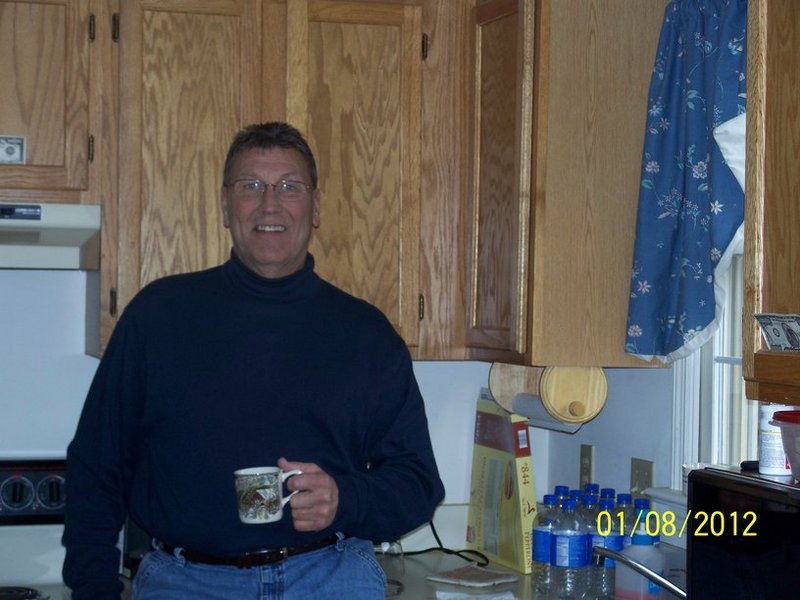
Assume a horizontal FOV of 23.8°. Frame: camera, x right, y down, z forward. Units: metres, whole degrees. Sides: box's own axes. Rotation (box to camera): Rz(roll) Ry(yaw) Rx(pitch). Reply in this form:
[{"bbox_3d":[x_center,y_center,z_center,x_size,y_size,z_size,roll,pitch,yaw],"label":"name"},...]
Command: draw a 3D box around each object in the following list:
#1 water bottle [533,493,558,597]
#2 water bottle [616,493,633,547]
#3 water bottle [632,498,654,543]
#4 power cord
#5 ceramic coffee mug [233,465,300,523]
[{"bbox_3d":[0.323,0.559,4.101,0.083,0.270,0.083,1,1,-18],"label":"water bottle"},{"bbox_3d":[0.489,0.561,4.140,0.083,0.270,0.083,1,1,-18],"label":"water bottle"},{"bbox_3d":[0.516,0.563,4.051,0.083,0.270,0.083,1,1,-18],"label":"water bottle"},{"bbox_3d":[0.142,0.640,4.984,0.220,0.095,0.250,1,1,-18],"label":"power cord"},{"bbox_3d":[-0.214,0.321,3.120,0.114,0.084,0.081,-3,4,6],"label":"ceramic coffee mug"}]

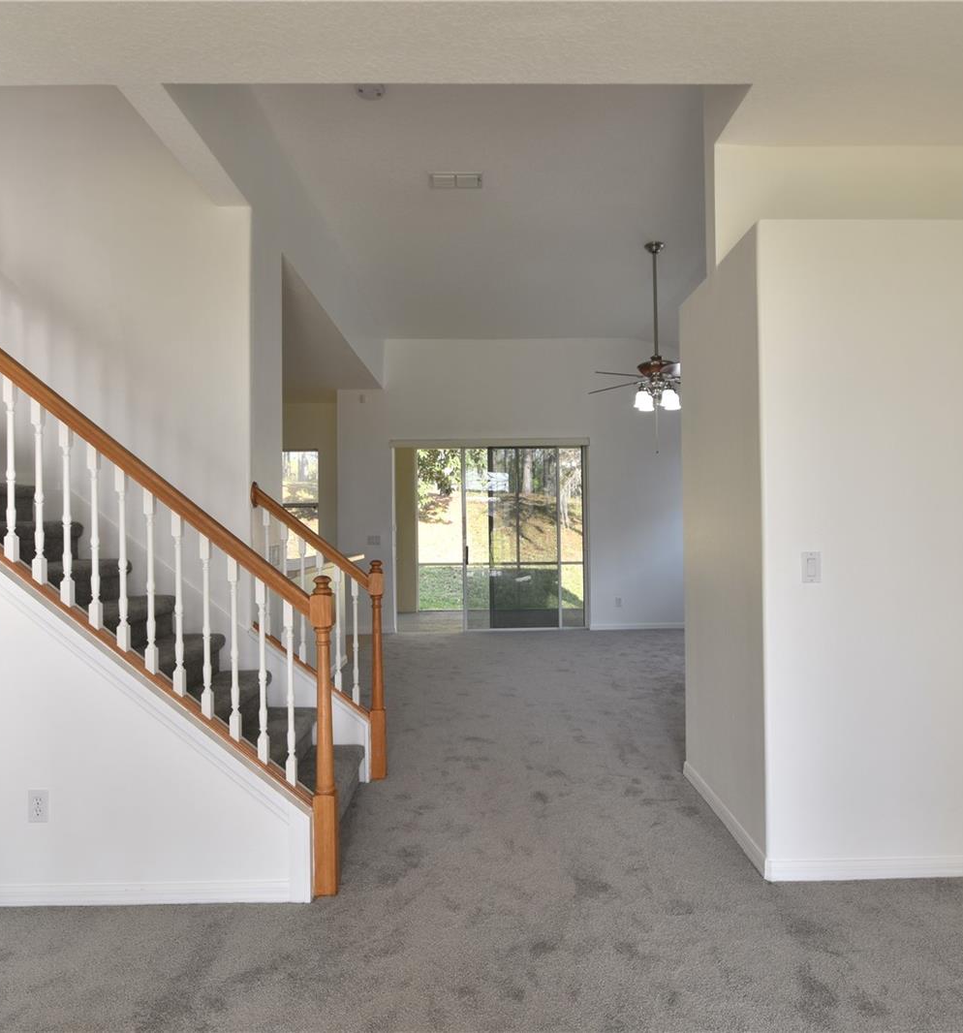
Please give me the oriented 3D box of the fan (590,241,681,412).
[{"bbox_3d":[1.510,-1.615,5.560,1.340,1.420,1.340,-1,-1,0],"label":"fan"}]

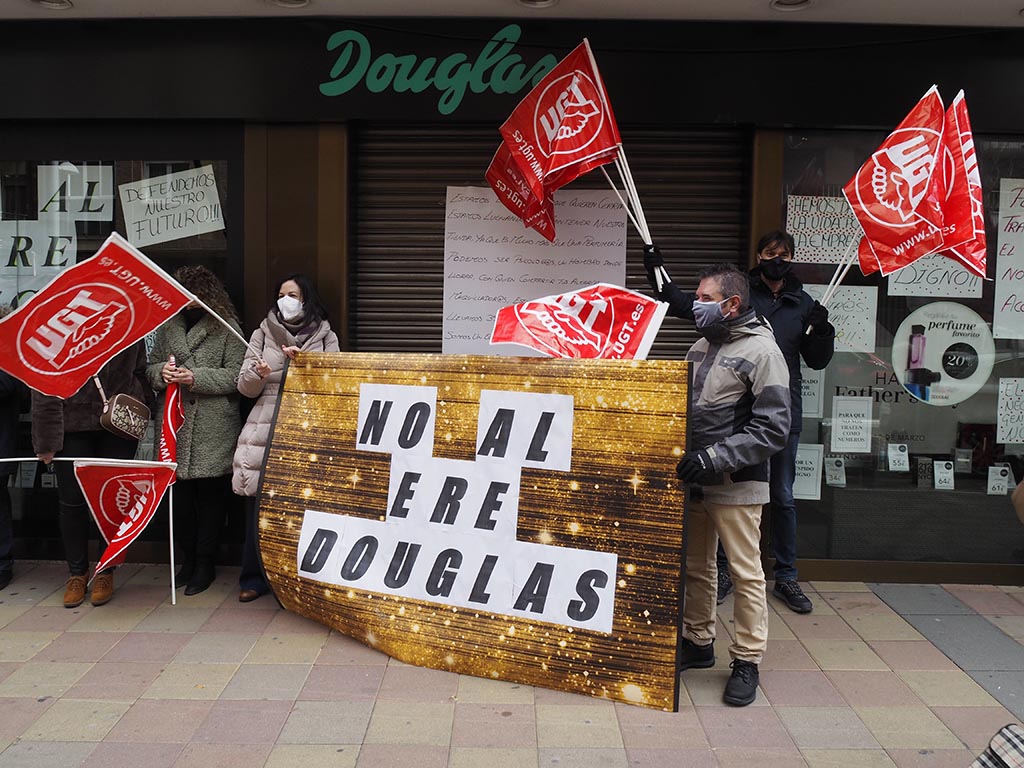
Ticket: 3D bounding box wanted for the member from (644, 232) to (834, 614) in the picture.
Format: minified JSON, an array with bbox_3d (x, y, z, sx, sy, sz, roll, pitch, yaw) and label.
[{"bbox_3d":[1.120,0.154,4.060,0.870,1.810,0.480,1,5,3],"label":"member"}]

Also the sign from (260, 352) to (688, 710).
[{"bbox_3d":[-0.271,0.524,3.411,1.970,1.310,0.200,3,6,25],"label":"sign"}]

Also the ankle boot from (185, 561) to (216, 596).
[{"bbox_3d":[-1.636,1.019,4.350,0.095,0.140,0.250,2,6,9],"label":"ankle boot"}]

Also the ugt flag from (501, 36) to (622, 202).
[{"bbox_3d":[0.223,-1.230,3.880,0.550,0.730,0.200,1,5,6],"label":"ugt flag"}]

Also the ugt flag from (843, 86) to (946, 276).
[{"bbox_3d":[1.792,-0.942,3.870,0.450,0.870,0.240,2,6,11],"label":"ugt flag"}]

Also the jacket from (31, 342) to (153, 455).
[{"bbox_3d":[-2.117,0.023,4.170,0.560,0.640,0.320,0,6,-10],"label":"jacket"}]

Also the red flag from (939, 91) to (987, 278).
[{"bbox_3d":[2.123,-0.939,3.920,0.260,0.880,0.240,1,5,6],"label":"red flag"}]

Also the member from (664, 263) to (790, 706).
[{"bbox_3d":[0.882,0.377,3.300,0.450,1.690,0.530,-3,7,-35],"label":"member"}]

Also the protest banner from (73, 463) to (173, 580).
[{"bbox_3d":[-1.801,0.627,3.860,0.480,0.540,0.150,1,5,-3],"label":"protest banner"}]

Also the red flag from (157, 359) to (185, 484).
[{"bbox_3d":[-1.683,0.189,4.070,0.135,0.600,0.110,1,5,0],"label":"red flag"}]

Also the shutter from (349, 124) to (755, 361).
[{"bbox_3d":[0.202,-0.187,4.575,2.150,2.430,0.080,1,5,0],"label":"shutter"}]

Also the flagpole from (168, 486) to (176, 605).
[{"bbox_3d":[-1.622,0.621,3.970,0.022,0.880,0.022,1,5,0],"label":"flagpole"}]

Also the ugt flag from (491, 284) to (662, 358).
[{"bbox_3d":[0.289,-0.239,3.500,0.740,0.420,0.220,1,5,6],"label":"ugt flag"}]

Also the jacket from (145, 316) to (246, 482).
[{"bbox_3d":[-1.559,0.062,4.080,0.460,0.830,0.360,1,5,6],"label":"jacket"}]

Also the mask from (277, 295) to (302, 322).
[{"bbox_3d":[-1.096,-0.374,4.080,0.125,0.135,0.090,2,6,9],"label":"mask"}]

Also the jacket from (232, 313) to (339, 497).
[{"bbox_3d":[-1.097,0.100,4.030,0.480,0.900,0.370,2,5,11],"label":"jacket"}]

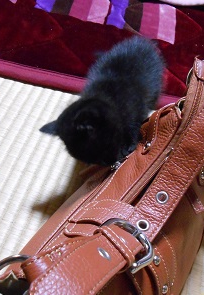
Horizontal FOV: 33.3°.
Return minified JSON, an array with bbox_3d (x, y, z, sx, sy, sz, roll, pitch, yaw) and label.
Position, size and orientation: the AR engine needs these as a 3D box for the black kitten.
[{"bbox_3d":[0.014,-0.064,0.453,0.112,0.127,0.235,24,53,6],"label":"black kitten"}]

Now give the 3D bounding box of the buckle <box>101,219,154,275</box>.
[{"bbox_3d":[0.019,0.073,0.252,0.041,0.010,0.027,43,27,19],"label":"buckle"}]

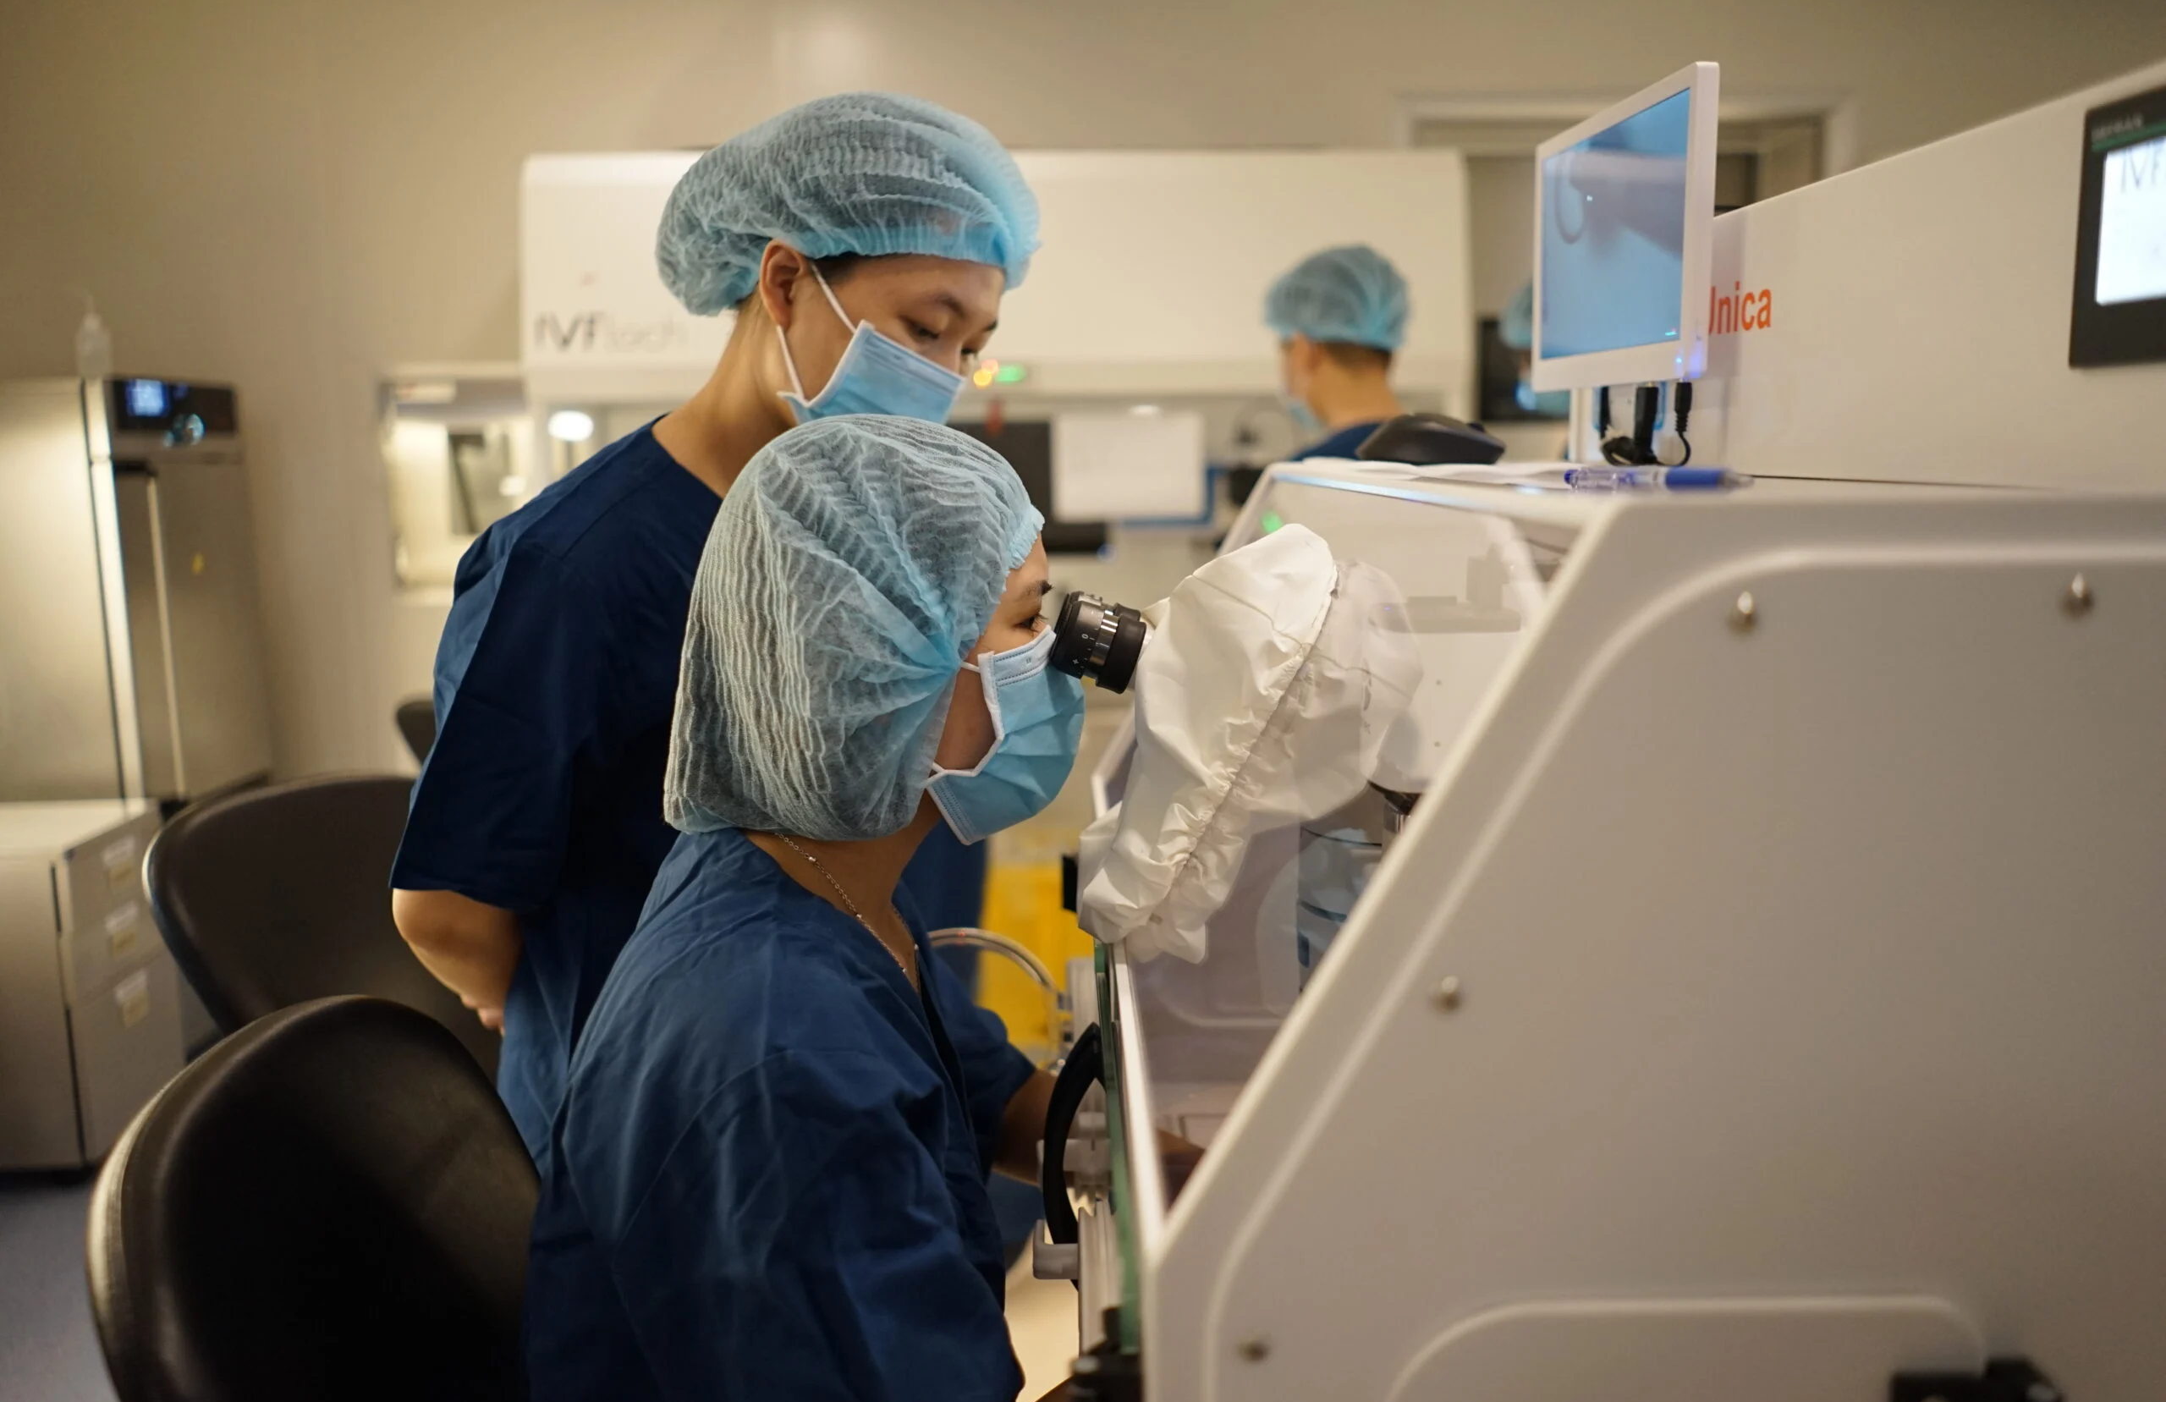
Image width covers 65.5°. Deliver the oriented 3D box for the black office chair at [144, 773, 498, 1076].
[{"bbox_3d":[-0.670,0.576,1.825,0.600,0.950,0.600,-7,11,-36],"label":"black office chair"}]

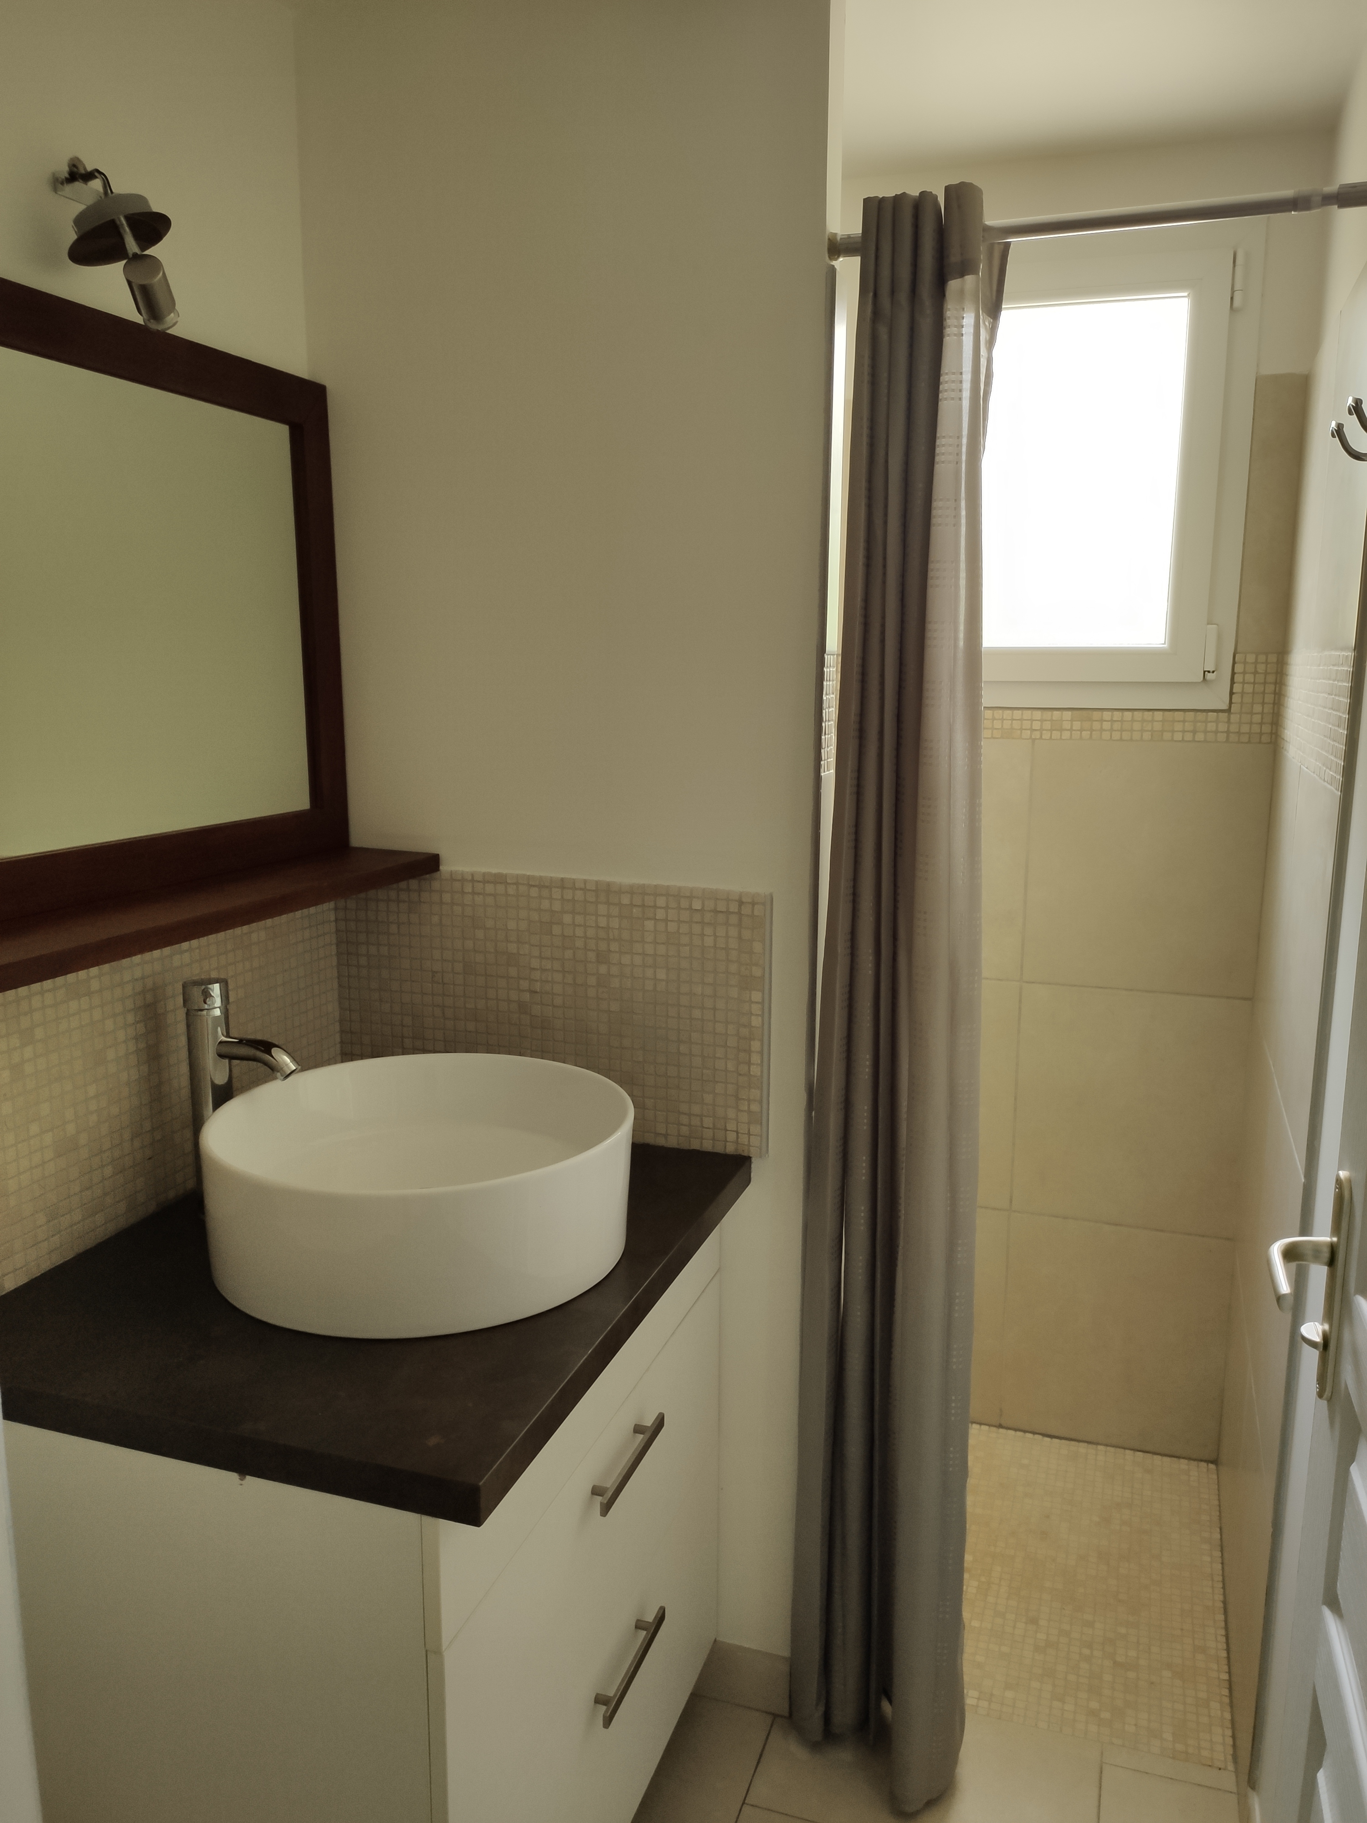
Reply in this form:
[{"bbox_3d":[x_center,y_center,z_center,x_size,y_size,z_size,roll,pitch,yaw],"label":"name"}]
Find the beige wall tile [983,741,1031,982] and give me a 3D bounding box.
[{"bbox_3d":[0.417,-0.104,2.596,0.447,0.447,0.010,4,11,19],"label":"beige wall tile"}]

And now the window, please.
[{"bbox_3d":[0.657,-0.759,2.410,0.618,0.794,0.070,4,11,19],"label":"window"}]

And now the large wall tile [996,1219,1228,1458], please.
[{"bbox_3d":[0.821,0.809,2.619,0.402,0.446,0.010,4,11,19],"label":"large wall tile"}]

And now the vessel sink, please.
[{"bbox_3d":[-0.294,0.303,1.554,0.470,0.154,0.470,0,10,0],"label":"vessel sink"}]

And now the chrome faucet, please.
[{"bbox_3d":[-0.514,0.225,1.613,0.152,0.284,0.052,4,11,19],"label":"chrome faucet"}]

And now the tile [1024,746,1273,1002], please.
[{"bbox_3d":[0.824,-0.078,2.458,0.409,0.447,0.010,4,11,19],"label":"tile"}]

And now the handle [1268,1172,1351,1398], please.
[{"bbox_3d":[0.542,0.333,1.191,0.062,0.200,0.140,3,11,17],"label":"handle"}]

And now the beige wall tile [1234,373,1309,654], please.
[{"bbox_3d":[0.984,-0.664,2.297,0.080,0.451,0.010,4,11,19],"label":"beige wall tile"}]

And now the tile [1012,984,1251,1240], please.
[{"bbox_3d":[0.822,0.365,2.539,0.402,0.454,0.010,4,11,19],"label":"tile"}]

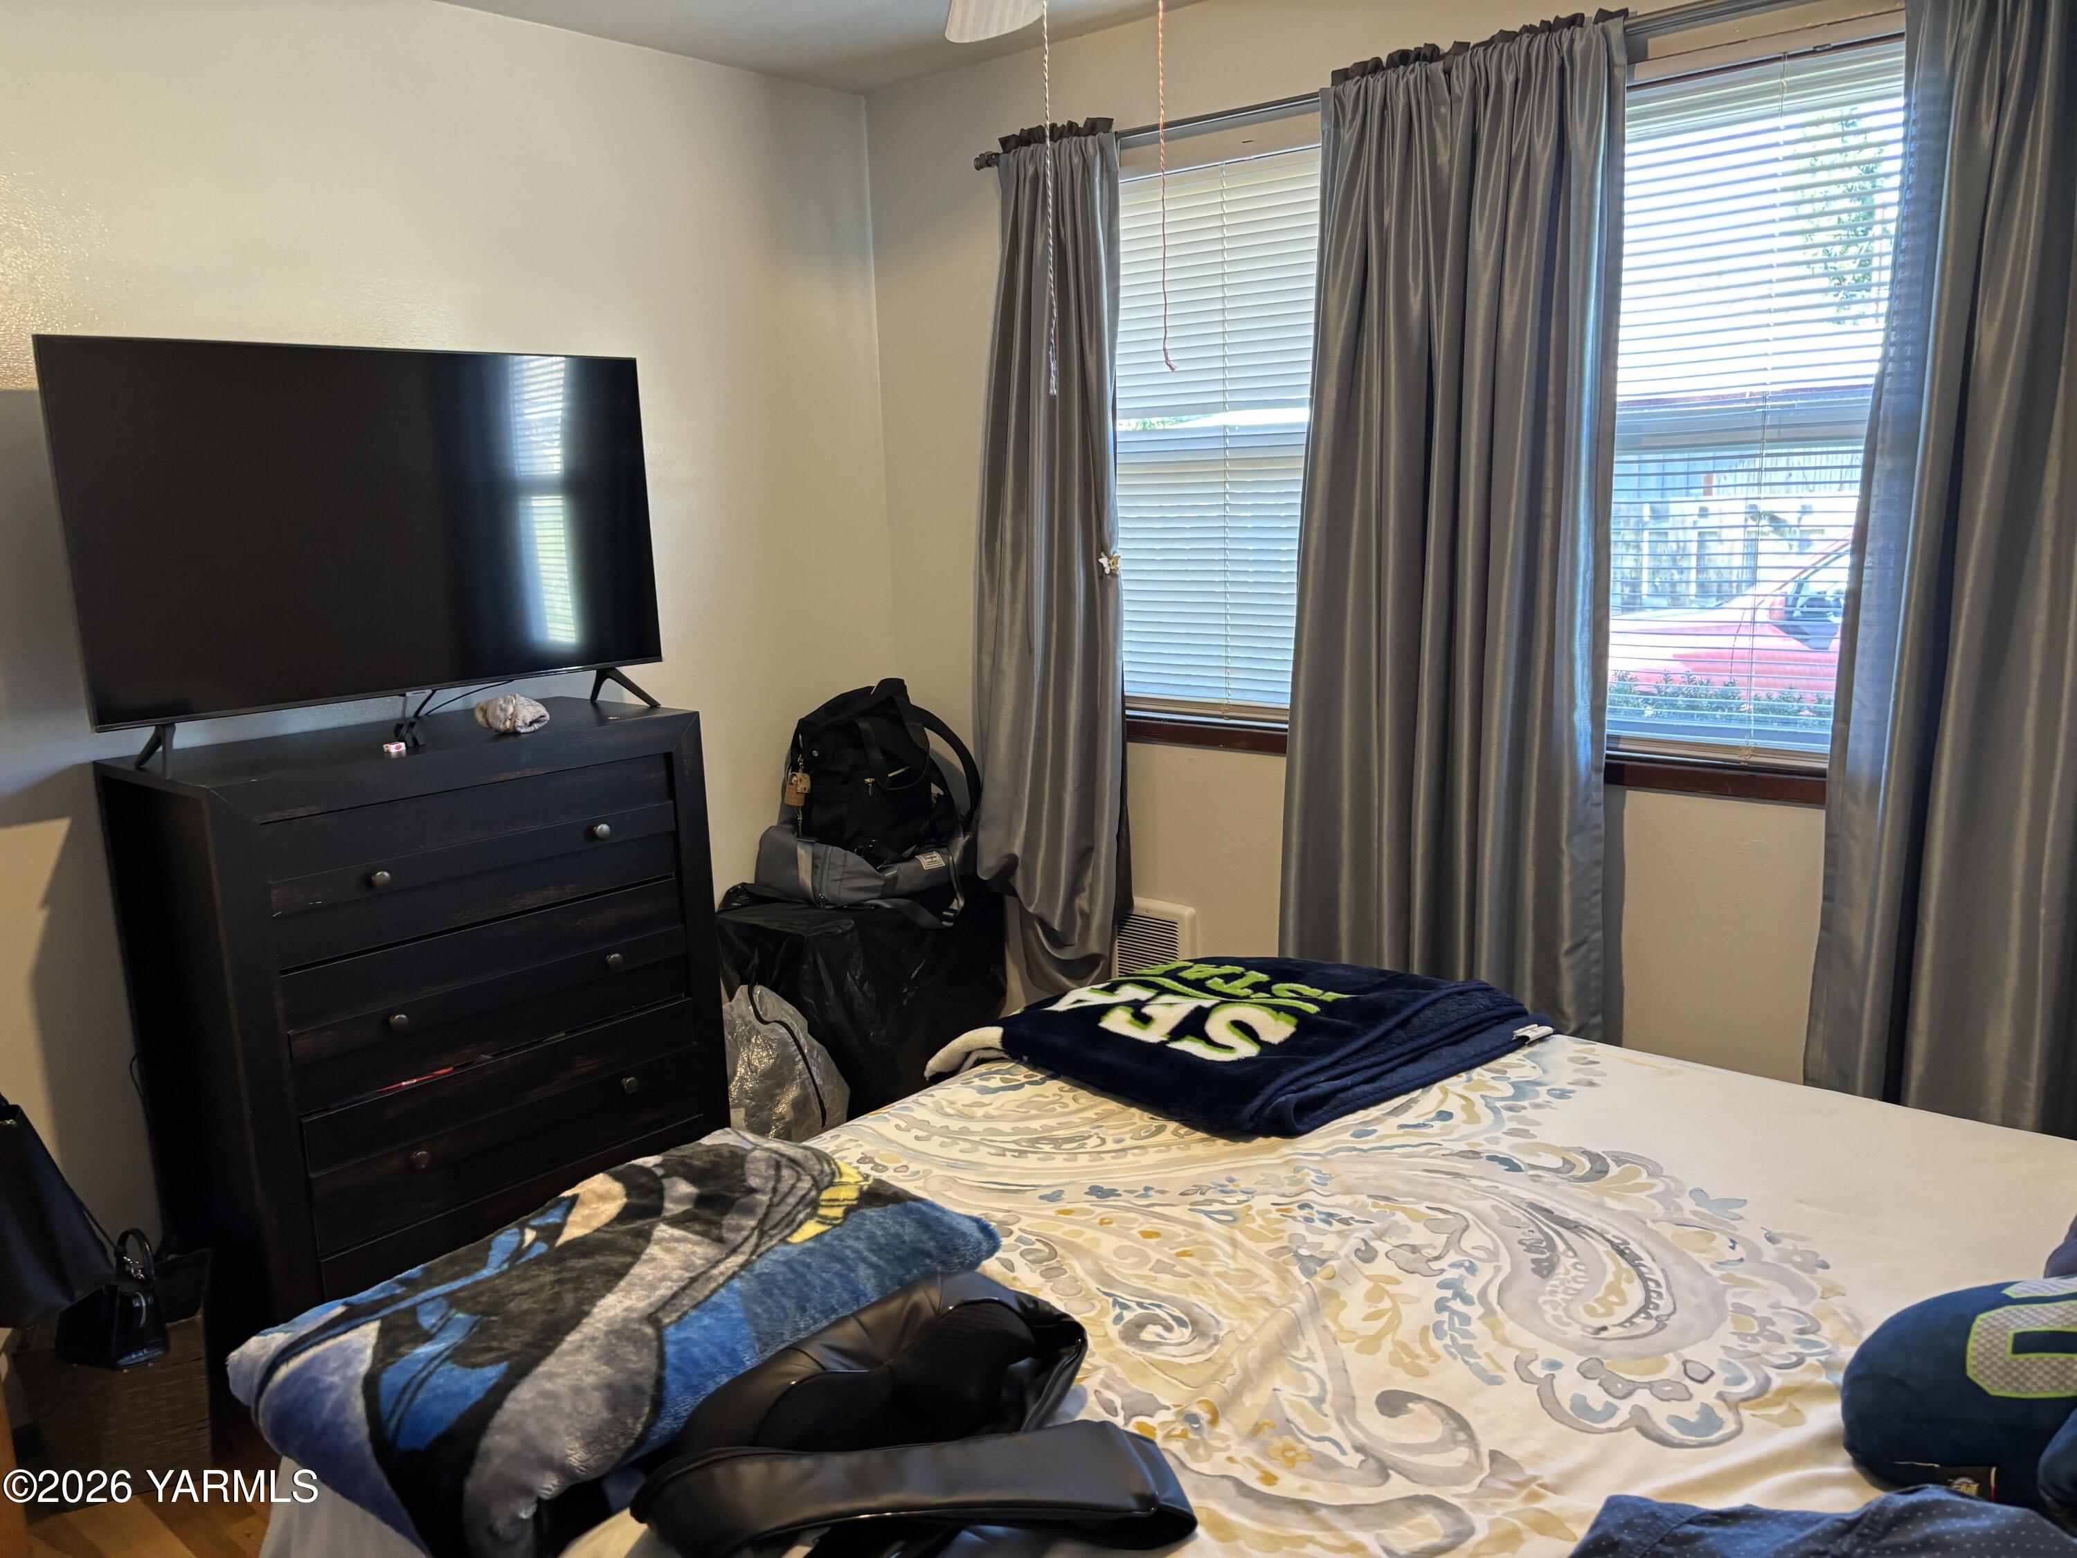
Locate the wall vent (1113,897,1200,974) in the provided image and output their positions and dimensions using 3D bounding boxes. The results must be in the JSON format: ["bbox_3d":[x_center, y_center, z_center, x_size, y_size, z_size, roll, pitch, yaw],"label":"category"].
[{"bbox_3d":[0.250,0.370,3.407,0.258,0.220,0.035,7,14,40],"label":"wall vent"}]

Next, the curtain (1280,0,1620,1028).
[{"bbox_3d":[0.718,-0.256,2.765,0.645,1.929,0.120,7,14,40],"label":"curtain"}]

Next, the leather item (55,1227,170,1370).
[{"bbox_3d":[-1.380,0.735,2.304,0.155,0.190,0.090,4,12,31],"label":"leather item"}]

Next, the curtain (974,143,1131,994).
[{"bbox_3d":[0.016,-0.416,3.337,0.420,1.811,0.140,7,14,40],"label":"curtain"}]

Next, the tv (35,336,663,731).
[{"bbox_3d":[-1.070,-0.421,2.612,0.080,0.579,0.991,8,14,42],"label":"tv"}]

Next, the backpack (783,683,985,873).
[{"bbox_3d":[-0.331,-0.009,3.294,0.350,0.400,0.220,1,11,14],"label":"backpack"}]

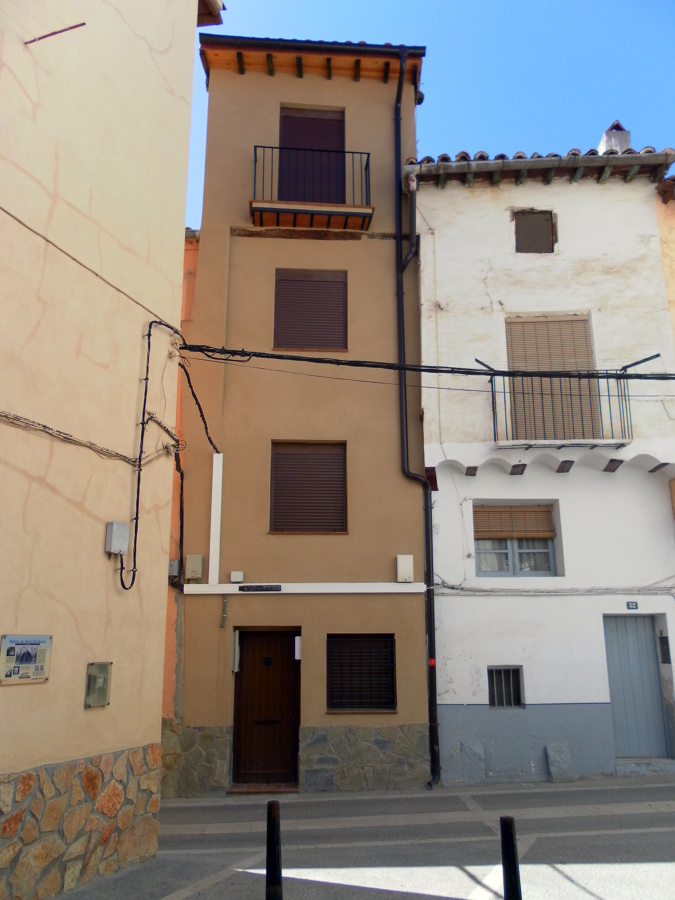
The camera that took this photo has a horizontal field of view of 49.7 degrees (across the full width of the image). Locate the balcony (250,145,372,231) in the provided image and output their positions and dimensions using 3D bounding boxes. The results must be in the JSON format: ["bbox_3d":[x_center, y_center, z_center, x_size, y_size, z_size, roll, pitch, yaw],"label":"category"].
[{"bbox_3d":[-0.396,-4.133,11.540,1.883,1.150,0.460,1,-13,-4],"label":"balcony"}]

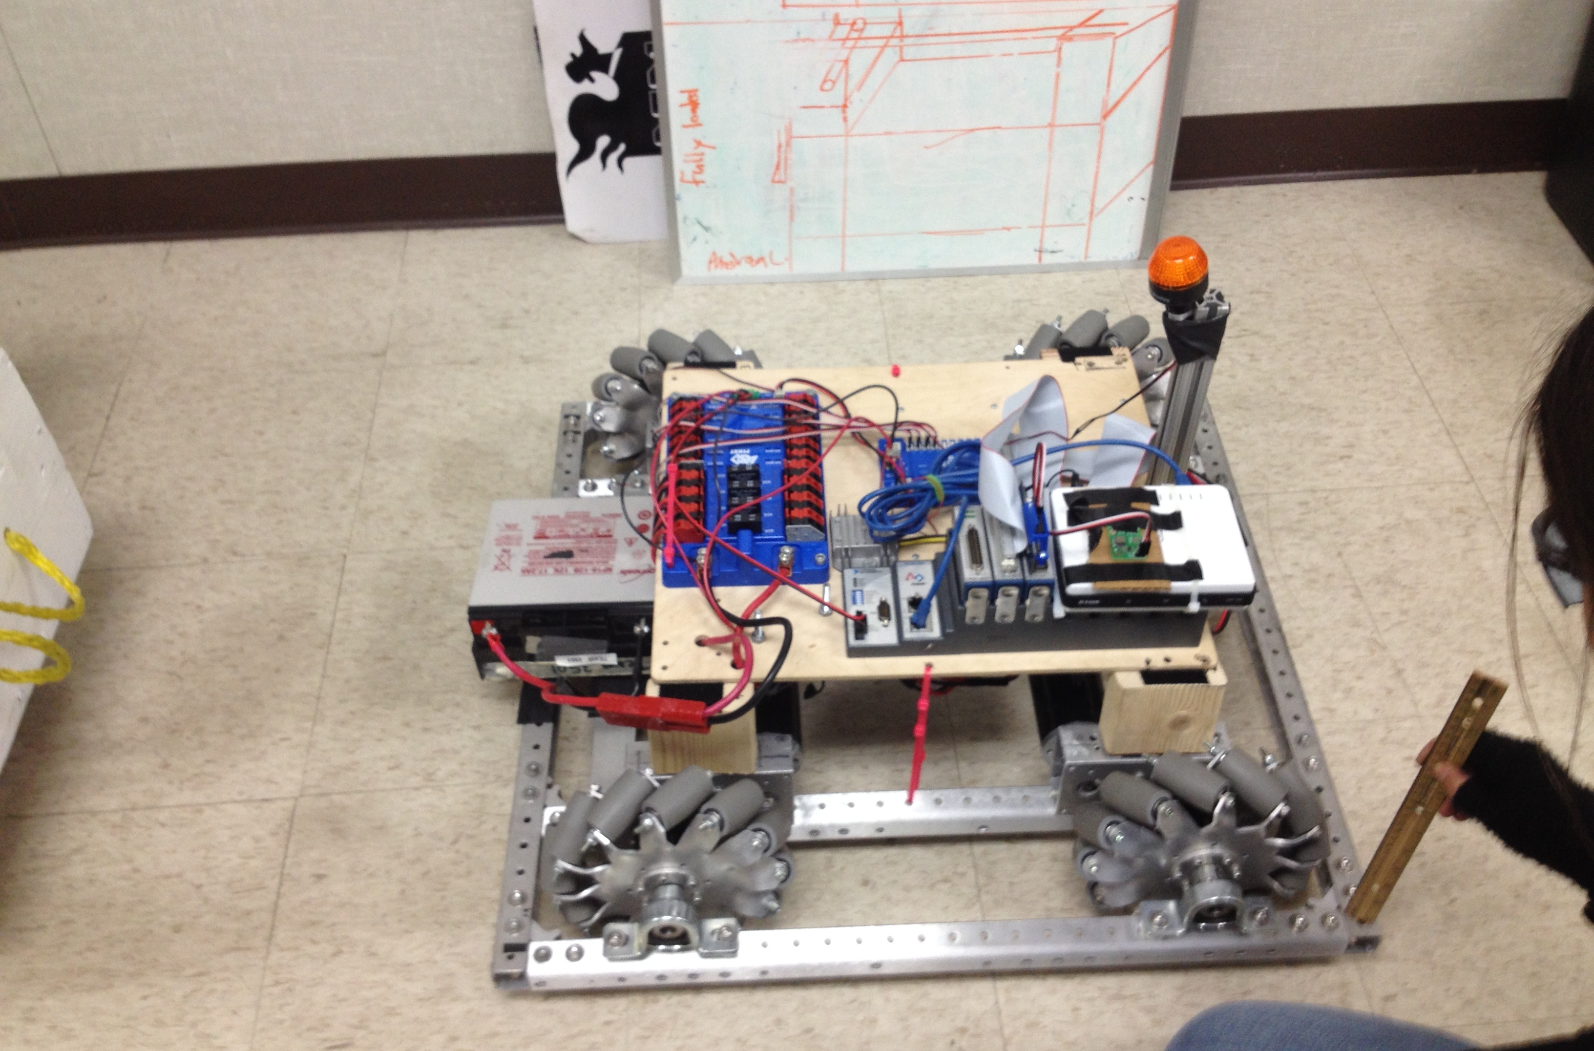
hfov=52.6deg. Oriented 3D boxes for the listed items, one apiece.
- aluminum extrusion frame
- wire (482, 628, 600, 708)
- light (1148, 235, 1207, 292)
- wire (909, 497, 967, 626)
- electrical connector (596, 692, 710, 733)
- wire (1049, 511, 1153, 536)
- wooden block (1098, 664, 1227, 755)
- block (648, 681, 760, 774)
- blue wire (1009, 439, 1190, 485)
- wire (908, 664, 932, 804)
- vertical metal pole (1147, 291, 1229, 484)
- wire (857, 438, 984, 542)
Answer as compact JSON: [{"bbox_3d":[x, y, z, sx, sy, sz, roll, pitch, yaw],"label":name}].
[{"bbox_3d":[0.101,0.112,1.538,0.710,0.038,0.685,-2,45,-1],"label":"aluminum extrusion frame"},{"bbox_3d":[-0.221,0.120,1.368,0.035,0.050,0.225,-28,22,-24],"label":"wire"},{"bbox_3d":[0.289,-0.196,1.221,0.046,0.042,0.046,-2,45,-1],"label":"light"},{"bbox_3d":[0.114,0.031,1.288,0.025,0.050,0.105,17,48,17],"label":"wire"},{"bbox_3d":[-0.112,0.146,1.256,0.086,0.034,0.020,7,61,8],"label":"electrical connector"},{"bbox_3d":[0.235,-0.001,1.256,0.080,0.020,0.022,-2,45,-1],"label":"wire"},{"bbox_3d":[0.299,0.144,1.319,0.089,0.087,0.038,-2,45,-1],"label":"wooden block"},{"bbox_3d":[-0.078,0.160,1.315,0.088,0.085,0.038,-2,45,-1],"label":"block"},{"bbox_3d":[0.247,-0.051,1.341,0.145,0.035,0.050,-2,45,-1],"label":"blue wire"},{"bbox_3d":[0.101,0.174,1.334,0.009,0.176,0.009,0,41,-3],"label":"wire"},{"bbox_3d":[0.319,-0.097,1.327,0.030,0.222,0.030,-2,45,-1],"label":"vertical metal pole"},{"bbox_3d":[0.103,-0.030,1.365,0.108,0.040,0.085,-2,45,-1],"label":"wire"}]

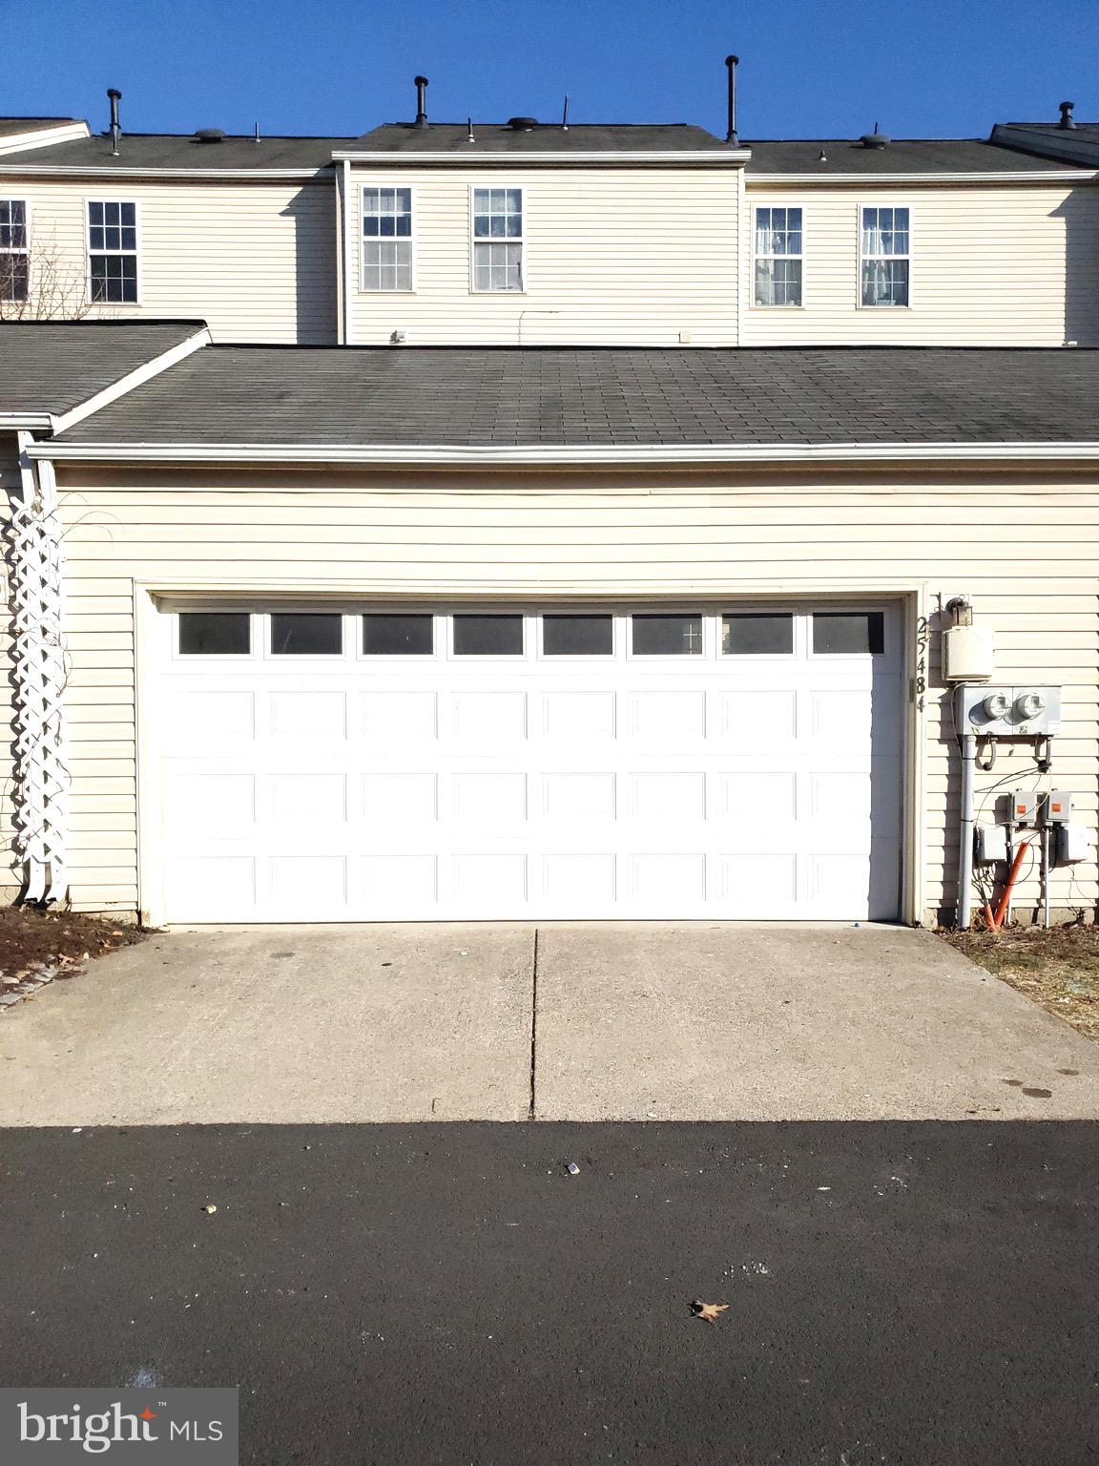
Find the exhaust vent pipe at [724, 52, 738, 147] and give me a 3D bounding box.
[{"bbox_3d":[2.817,-9.770,17.000,0.205,1.390,0.205,0,2,0],"label":"exhaust vent pipe"}]

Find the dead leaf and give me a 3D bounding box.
[{"bbox_3d":[0.408,1.470,2.799,0.094,0.025,0.075,0,2,0],"label":"dead leaf"}]

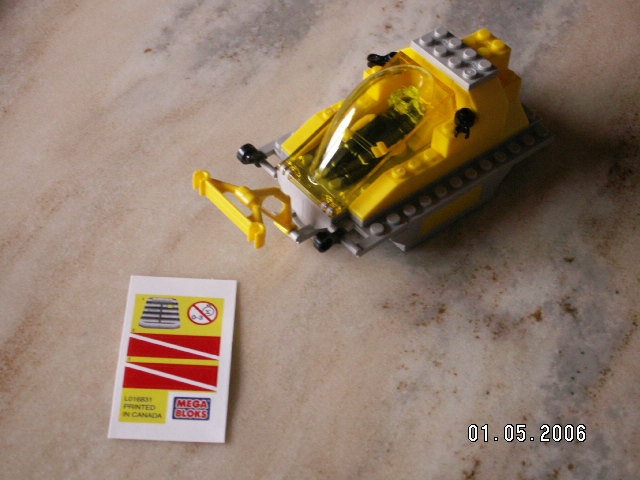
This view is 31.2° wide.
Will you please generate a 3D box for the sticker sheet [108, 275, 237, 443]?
[{"bbox_3d":[-0.051,0.041,0.408,0.040,0.002,0.070,2,50,-2],"label":"sticker sheet"}]

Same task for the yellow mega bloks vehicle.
[{"bbox_3d":[0.021,-0.038,0.443,0.141,0.057,0.065,-30,58,-26],"label":"yellow mega bloks vehicle"}]

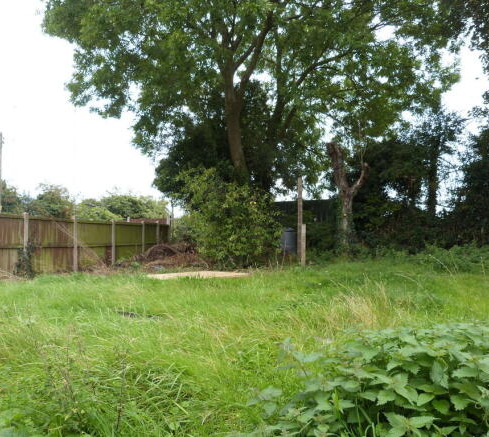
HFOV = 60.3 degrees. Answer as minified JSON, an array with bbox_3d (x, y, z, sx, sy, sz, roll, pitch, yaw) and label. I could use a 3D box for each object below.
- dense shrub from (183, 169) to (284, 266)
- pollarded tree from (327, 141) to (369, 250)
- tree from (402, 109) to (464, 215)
[{"bbox_3d":[-0.533,-0.024,16.017,3.800,3.650,3.200,0,-3,0],"label":"dense shrub"},{"bbox_3d":[4.707,-0.842,19.055,1.900,5.360,1.400,0,-3,0],"label":"pollarded tree"},{"bbox_3d":[10.826,-2.106,24.116,3.600,8.330,3.400,0,-3,0],"label":"tree"}]

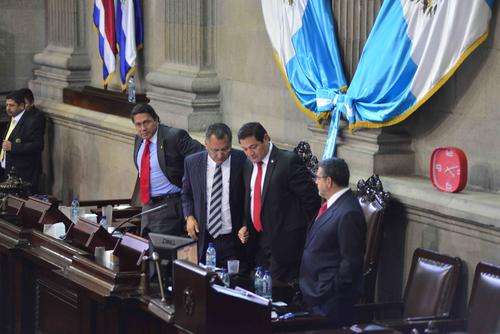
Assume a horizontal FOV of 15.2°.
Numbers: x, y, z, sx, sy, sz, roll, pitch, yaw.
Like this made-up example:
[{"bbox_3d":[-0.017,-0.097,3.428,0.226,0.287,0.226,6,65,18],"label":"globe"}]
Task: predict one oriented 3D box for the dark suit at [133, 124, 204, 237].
[{"bbox_3d":[-0.607,0.421,13.896,0.600,1.450,0.380,4,9,28],"label":"dark suit"}]

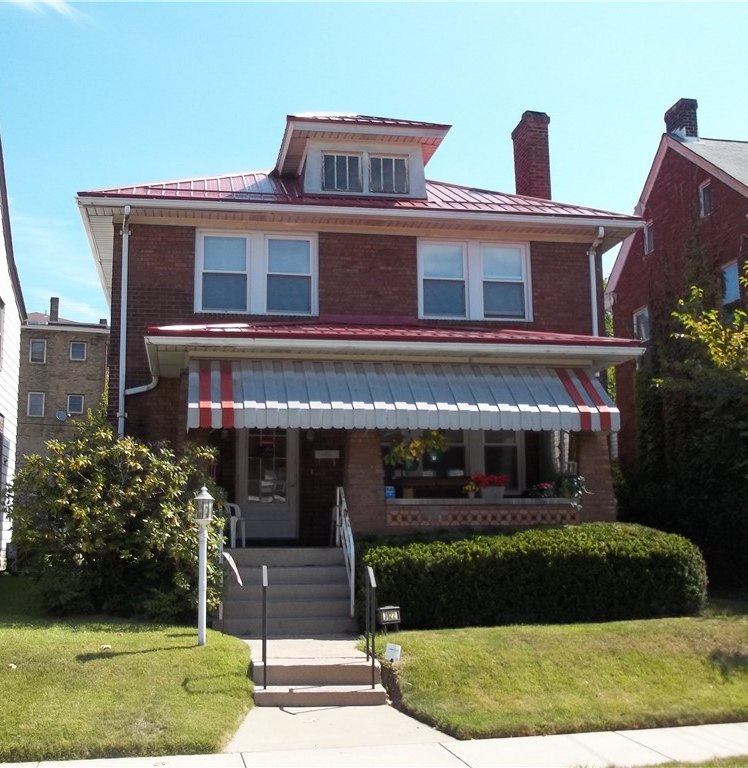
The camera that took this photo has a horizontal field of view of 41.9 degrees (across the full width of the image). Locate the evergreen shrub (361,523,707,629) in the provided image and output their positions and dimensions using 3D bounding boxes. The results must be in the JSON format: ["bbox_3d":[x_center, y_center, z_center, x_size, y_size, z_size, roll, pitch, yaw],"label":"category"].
[{"bbox_3d":[1.934,2.325,12.040,4.030,1.130,1.400,1,-9,-11],"label":"evergreen shrub"}]

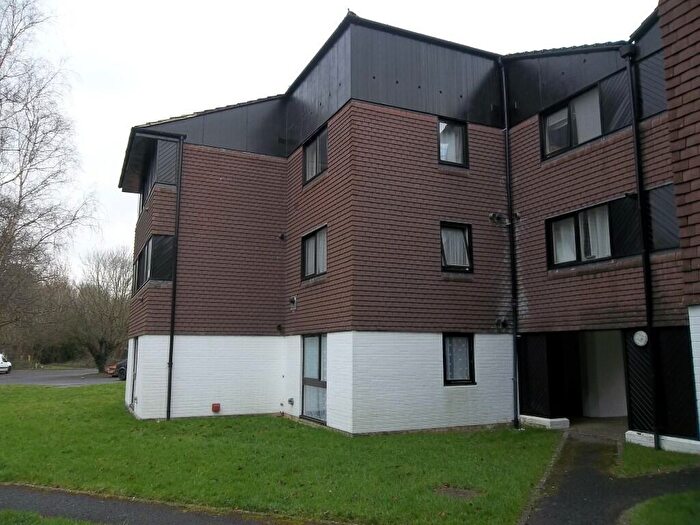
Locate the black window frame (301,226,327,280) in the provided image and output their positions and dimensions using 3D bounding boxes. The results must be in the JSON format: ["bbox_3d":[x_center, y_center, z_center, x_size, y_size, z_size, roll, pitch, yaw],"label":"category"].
[{"bbox_3d":[-0.869,-0.201,13.876,0.100,1.169,1.709,4,-9,-25],"label":"black window frame"}]

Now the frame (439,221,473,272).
[{"bbox_3d":[2.540,-0.347,12.933,0.872,1.178,0.160,4,-9,-25],"label":"frame"}]

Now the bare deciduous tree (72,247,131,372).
[{"bbox_3d":[-16.377,3.116,37.046,4.800,8.530,4.800,4,-9,-24],"label":"bare deciduous tree"}]

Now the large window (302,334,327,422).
[{"bbox_3d":[-0.867,2.800,13.435,0.100,2.000,1.709,4,-9,-25],"label":"large window"}]

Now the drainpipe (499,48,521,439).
[{"bbox_3d":[3.997,-0.741,13.628,0.100,9.334,0.100,4,-9,-25],"label":"drainpipe"}]

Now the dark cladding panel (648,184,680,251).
[{"bbox_3d":[5.756,-0.832,10.015,0.060,1.180,0.690,4,-9,-25],"label":"dark cladding panel"}]

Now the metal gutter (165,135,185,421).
[{"bbox_3d":[-4.590,0.280,14.425,0.100,7.560,0.100,4,-9,-25],"label":"metal gutter"}]

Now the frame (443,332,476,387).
[{"bbox_3d":[2.517,2.237,12.608,0.872,1.173,0.100,4,-9,-25],"label":"frame"}]

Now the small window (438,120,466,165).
[{"bbox_3d":[2.513,-2.908,13.364,0.872,1.164,0.100,4,-9,-25],"label":"small window"}]

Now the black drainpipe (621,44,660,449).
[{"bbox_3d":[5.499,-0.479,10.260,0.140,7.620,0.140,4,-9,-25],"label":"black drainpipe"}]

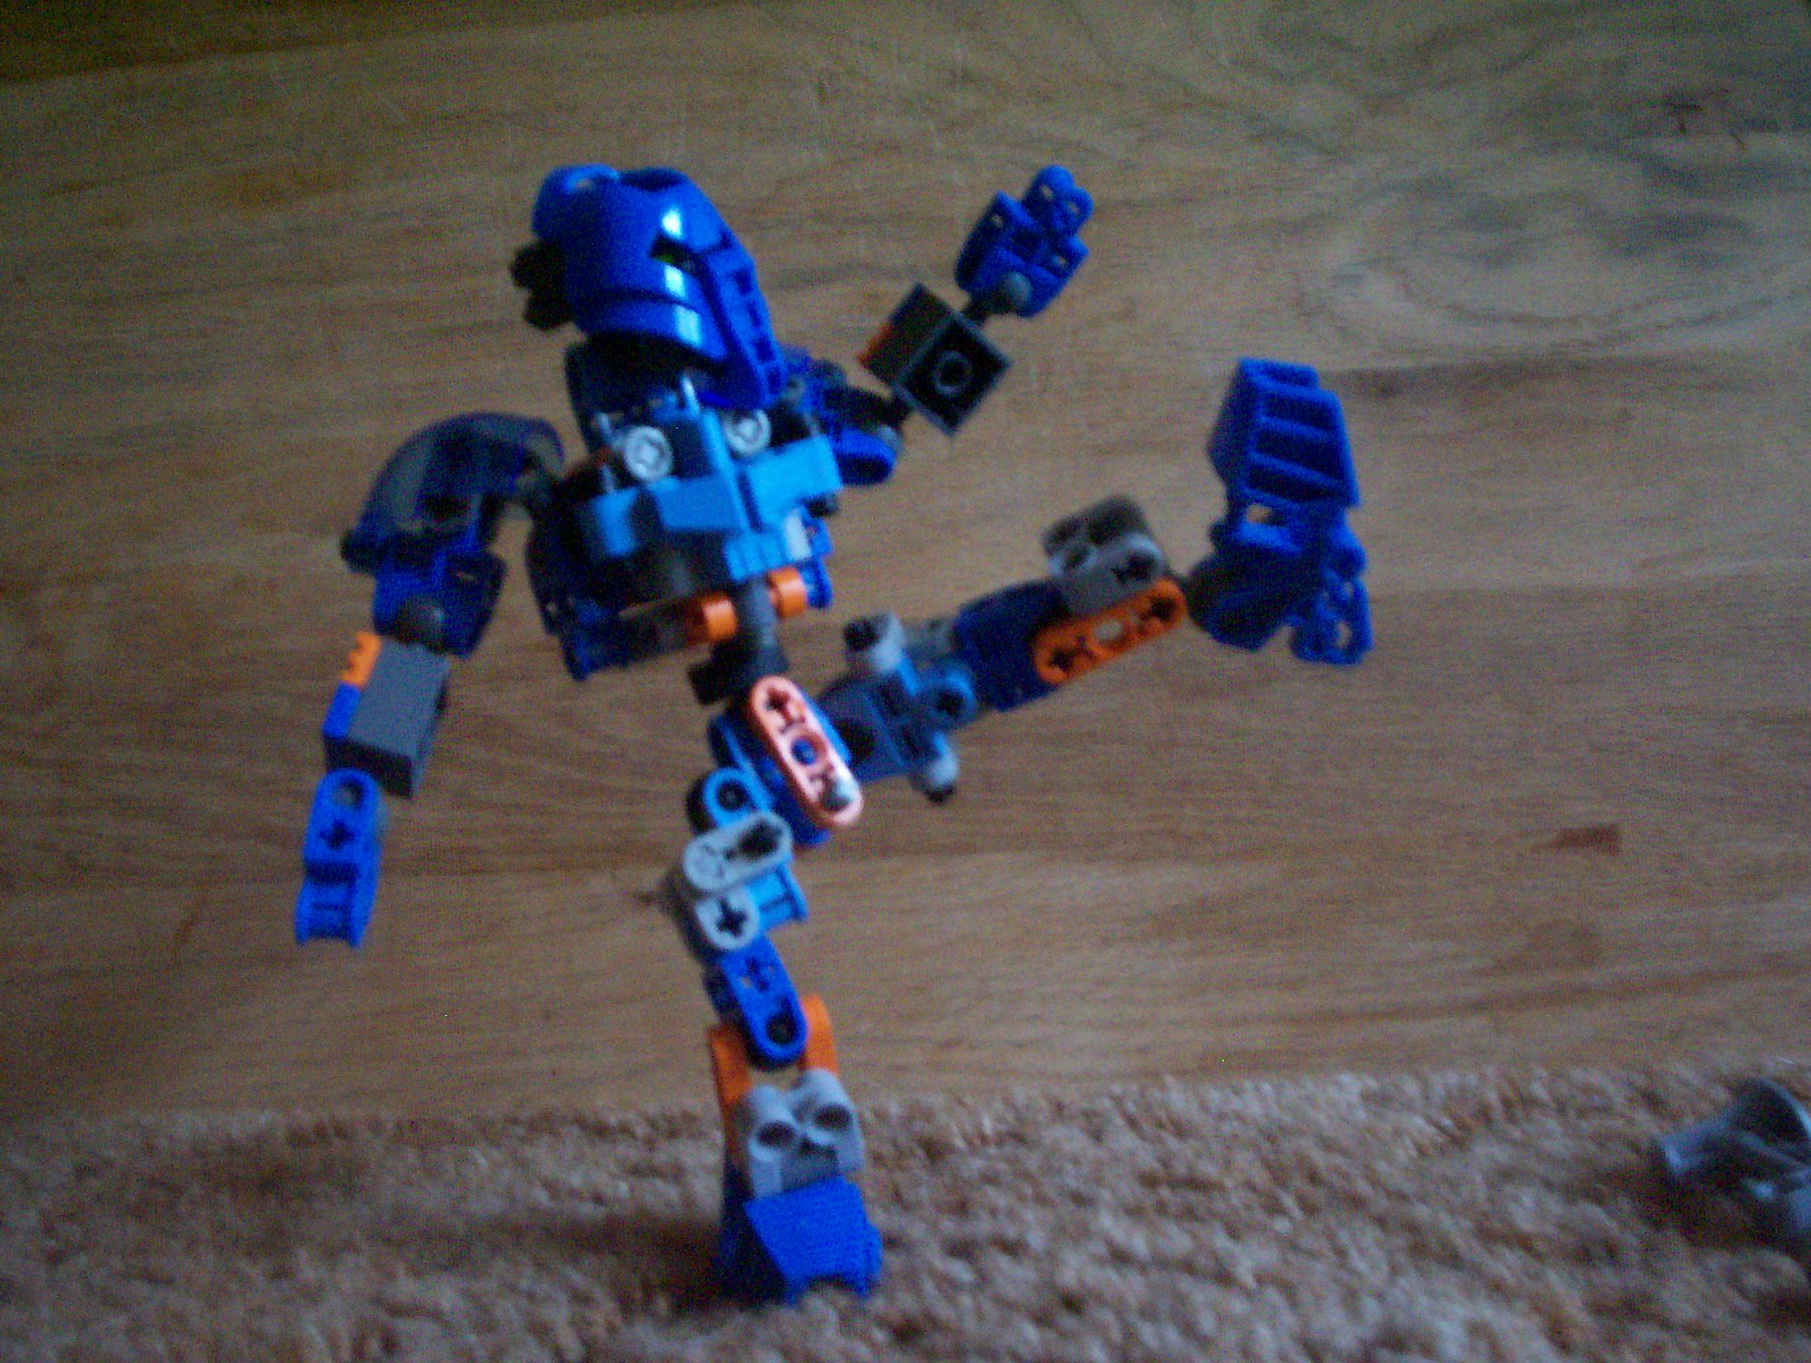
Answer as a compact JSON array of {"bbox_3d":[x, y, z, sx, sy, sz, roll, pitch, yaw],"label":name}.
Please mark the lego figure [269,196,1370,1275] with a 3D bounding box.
[{"bbox_3d":[-0.011,0.003,0.273,0.144,0.167,0.098,-7,8,-28],"label":"lego figure"}]

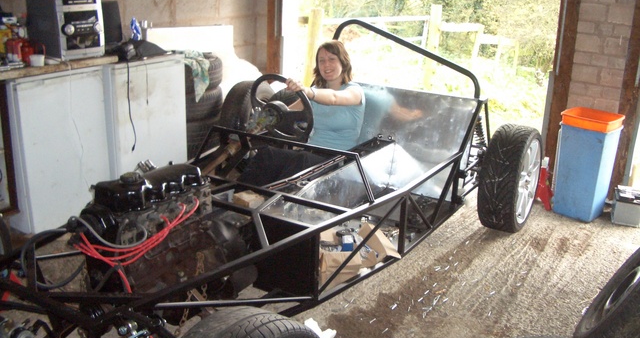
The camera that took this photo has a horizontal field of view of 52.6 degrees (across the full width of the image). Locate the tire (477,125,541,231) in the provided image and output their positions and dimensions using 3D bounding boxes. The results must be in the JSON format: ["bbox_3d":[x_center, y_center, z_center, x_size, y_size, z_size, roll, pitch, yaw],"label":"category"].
[{"bbox_3d":[1.055,0.053,3.567,0.200,0.595,0.595,12,21,30],"label":"tire"}]

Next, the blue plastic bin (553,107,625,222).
[{"bbox_3d":[1.585,-0.026,3.840,0.280,0.605,0.265,17,24,40],"label":"blue plastic bin"}]

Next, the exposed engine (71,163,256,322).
[{"bbox_3d":[-0.560,0.265,2.340,0.470,0.560,0.680,12,22,31],"label":"exposed engine"}]

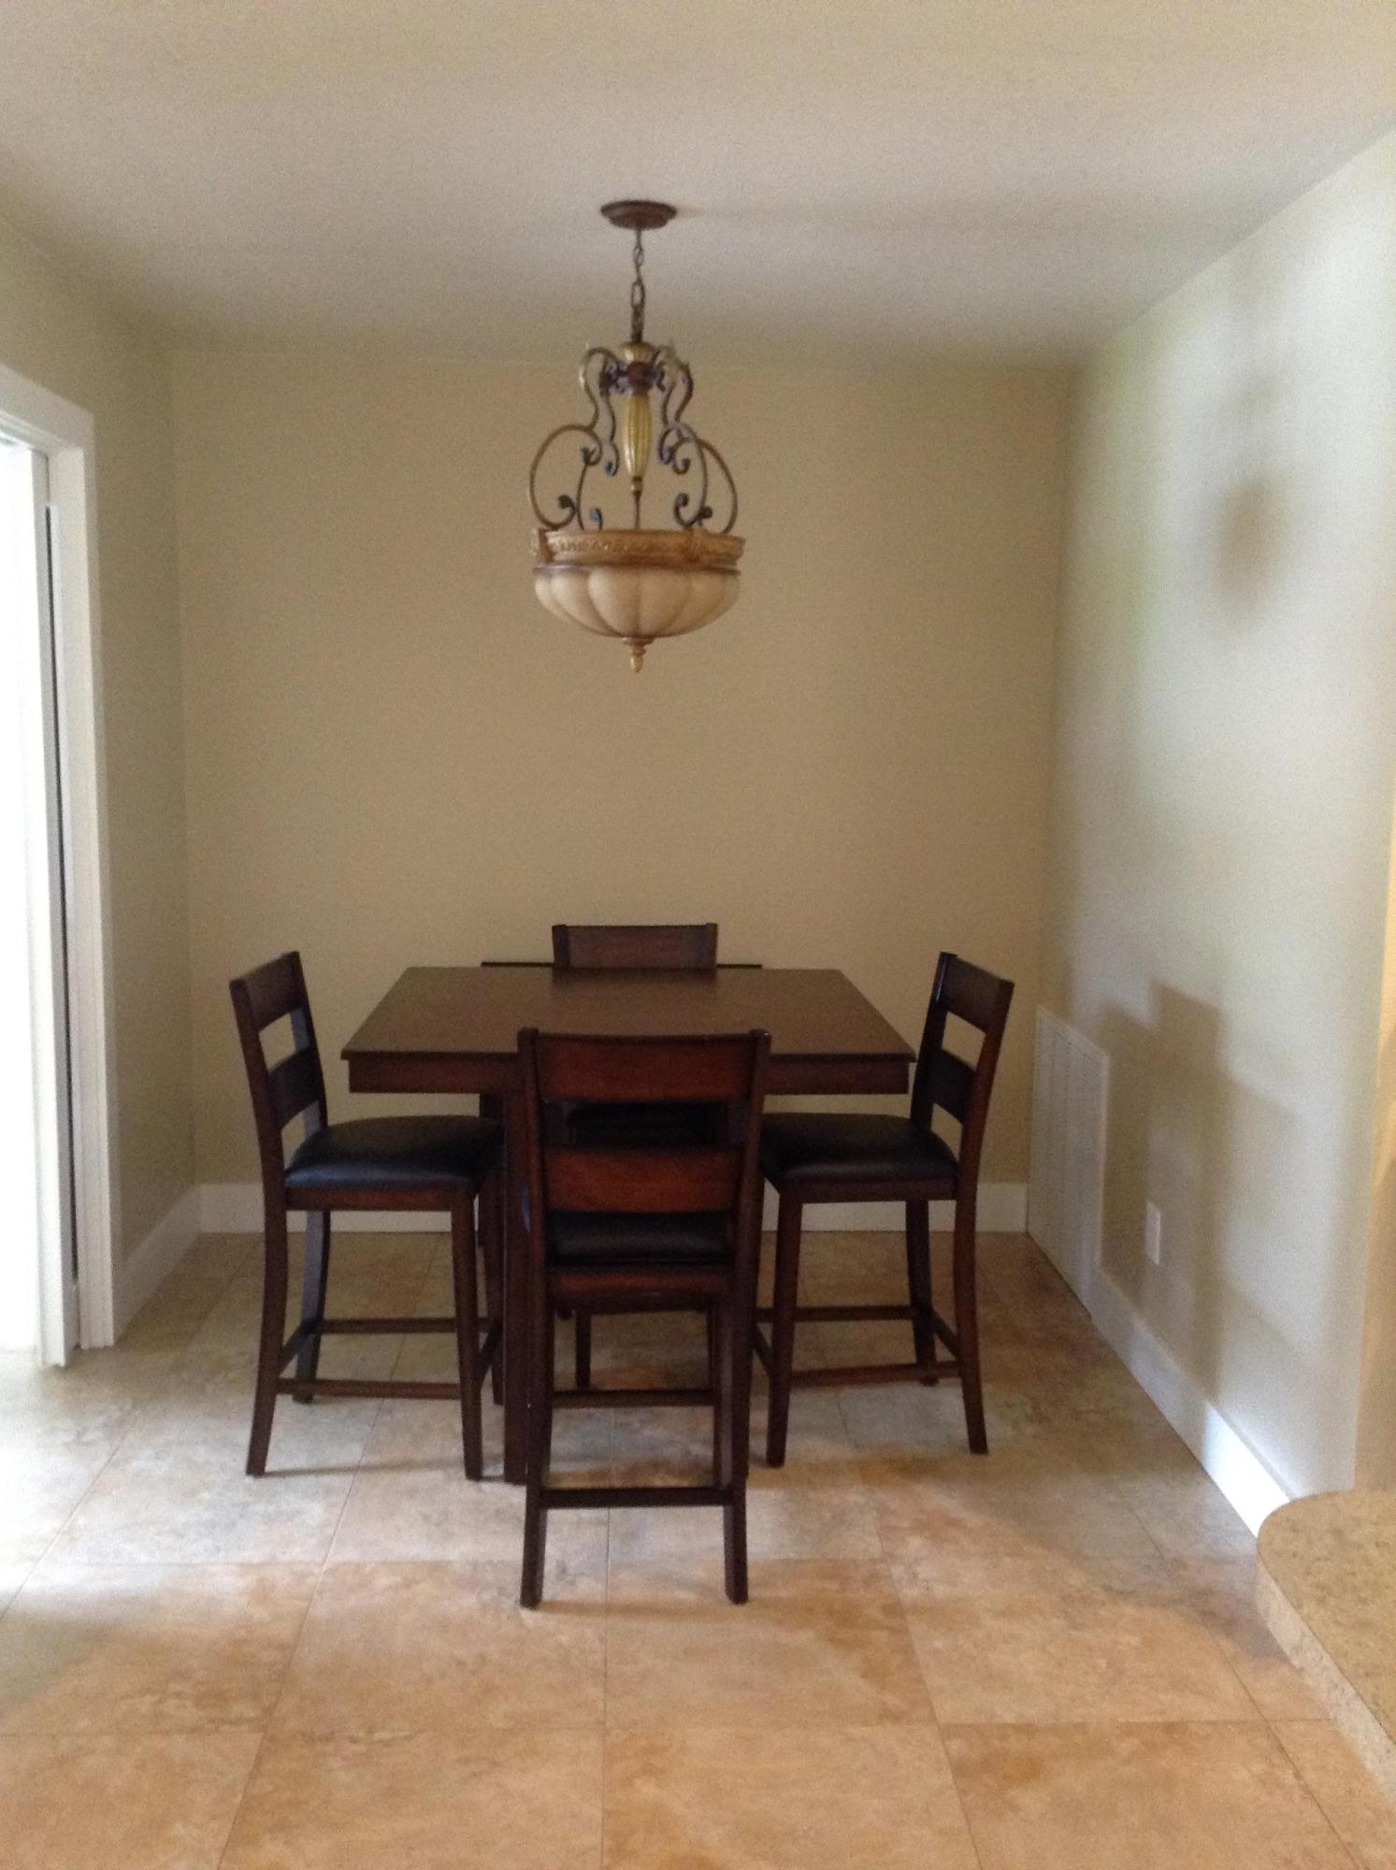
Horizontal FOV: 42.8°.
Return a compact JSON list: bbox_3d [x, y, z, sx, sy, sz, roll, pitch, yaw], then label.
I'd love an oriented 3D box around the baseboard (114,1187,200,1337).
[{"bbox_3d":[-1.395,0.839,4.644,0.016,0.152,0.860,0,8,-3],"label":"baseboard"}]

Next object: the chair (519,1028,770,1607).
[{"bbox_3d":[-0.107,0.624,3.221,0.415,1.000,0.490,0,8,-3],"label":"chair"}]

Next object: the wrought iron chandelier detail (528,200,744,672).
[{"bbox_3d":[-0.113,-0.920,3.349,0.410,0.845,0.410,0,8,-3],"label":"wrought iron chandelier detail"}]

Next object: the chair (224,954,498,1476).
[{"bbox_3d":[-0.650,0.555,3.669,0.490,1.000,0.415,1,8,1],"label":"chair"}]

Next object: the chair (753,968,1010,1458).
[{"bbox_3d":[0.354,0.553,3.783,0.490,1.000,0.415,0,8,-7],"label":"chair"}]

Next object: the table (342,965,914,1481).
[{"bbox_3d":[-0.147,0.601,3.704,1.010,0.914,1.010,0,8,-3],"label":"table"}]

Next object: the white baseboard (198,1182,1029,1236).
[{"bbox_3d":[-0.230,0.790,5.114,2.385,0.152,0.016,0,8,-3],"label":"white baseboard"}]

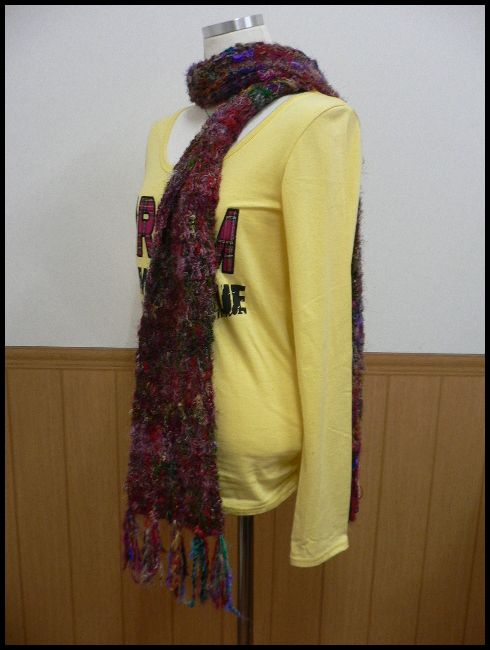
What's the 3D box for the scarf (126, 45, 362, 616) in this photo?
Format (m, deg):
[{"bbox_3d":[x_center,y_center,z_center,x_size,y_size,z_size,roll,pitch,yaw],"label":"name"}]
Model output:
[{"bbox_3d":[0.006,0.009,0.960,0.290,0.770,0.250,-11,18,-42],"label":"scarf"}]

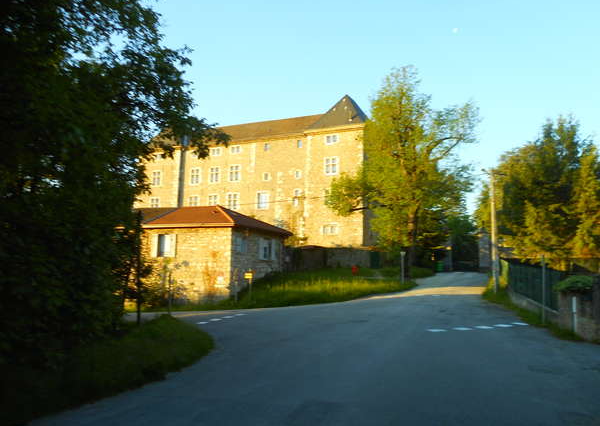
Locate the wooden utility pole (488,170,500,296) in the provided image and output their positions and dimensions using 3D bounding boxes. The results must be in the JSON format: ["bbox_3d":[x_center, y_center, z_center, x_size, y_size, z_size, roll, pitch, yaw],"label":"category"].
[{"bbox_3d":[10.040,0.952,25.949,0.300,6.380,0.300,1,-8,0],"label":"wooden utility pole"}]

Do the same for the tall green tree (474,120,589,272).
[{"bbox_3d":[16.961,-1.300,36.831,8.000,11.820,8.000,1,-8,0],"label":"tall green tree"}]

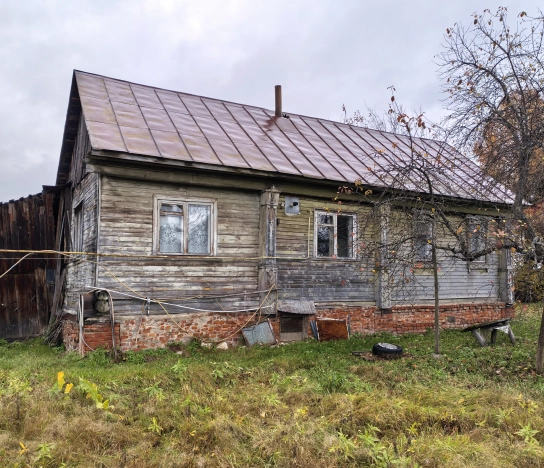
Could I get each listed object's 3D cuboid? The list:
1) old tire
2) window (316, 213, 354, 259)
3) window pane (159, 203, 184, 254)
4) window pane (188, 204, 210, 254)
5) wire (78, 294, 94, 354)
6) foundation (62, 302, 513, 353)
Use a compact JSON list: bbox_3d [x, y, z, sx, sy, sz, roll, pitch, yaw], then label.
[{"bbox_3d":[2.237,2.233,9.410,0.580,0.190,0.580,9,-3,-31],"label":"old tire"},{"bbox_3d":[1.699,0.043,12.890,1.296,1.264,0.100,3,-7,-31],"label":"window"},{"bbox_3d":[-2.183,-0.141,10.532,0.551,1.129,0.070,3,-7,-31],"label":"window pane"},{"bbox_3d":[-1.630,-0.118,10.872,0.539,1.132,0.070,3,-7,-31],"label":"window pane"},{"bbox_3d":[-3.472,1.687,9.146,0.291,1.097,0.080,3,-7,-31],"label":"wire"},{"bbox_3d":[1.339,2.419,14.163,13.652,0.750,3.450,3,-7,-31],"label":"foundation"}]

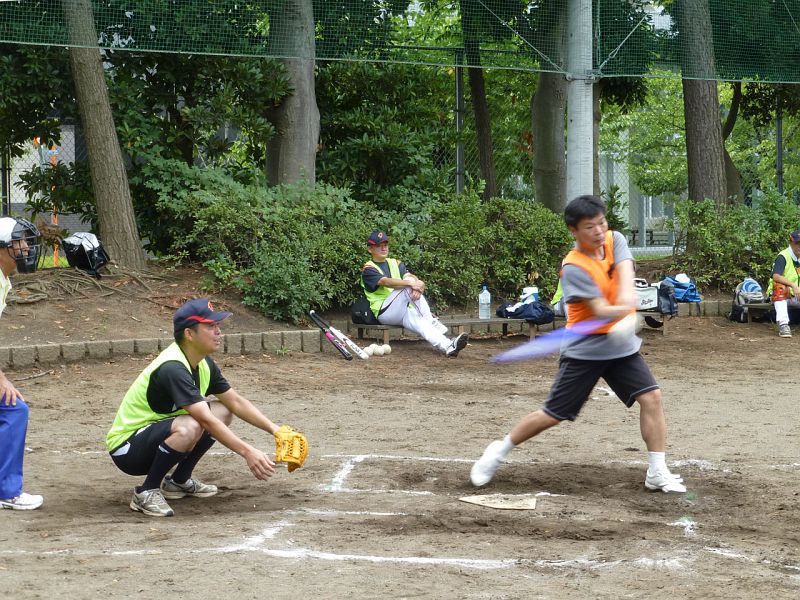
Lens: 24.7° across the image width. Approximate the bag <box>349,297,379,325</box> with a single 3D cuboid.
[{"bbox_3d":[-0.315,0.099,17.150,0.310,0.270,0.200,-2,4,-22],"label":"bag"}]

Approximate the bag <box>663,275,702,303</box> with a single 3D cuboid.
[{"bbox_3d":[2.971,-0.121,19.200,0.380,0.290,0.280,-2,4,-15],"label":"bag"}]

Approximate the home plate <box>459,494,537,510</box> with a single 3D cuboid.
[{"bbox_3d":[0.540,1.112,10.000,0.432,0.025,0.432,0,4,5],"label":"home plate"}]

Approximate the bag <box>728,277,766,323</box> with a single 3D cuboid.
[{"bbox_3d":[3.549,-0.005,18.700,0.340,0.450,0.280,-1,4,-10],"label":"bag"}]

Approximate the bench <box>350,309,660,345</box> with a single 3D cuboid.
[{"bbox_3d":[1.075,0.255,17.600,3.150,0.210,0.400,-2,4,-21],"label":"bench"}]

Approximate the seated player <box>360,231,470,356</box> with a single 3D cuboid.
[{"bbox_3d":[0.124,-0.069,16.800,0.500,1.080,0.950,-4,6,-42],"label":"seated player"}]

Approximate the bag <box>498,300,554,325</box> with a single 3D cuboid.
[{"bbox_3d":[1.203,0.115,17.500,0.530,0.240,0.270,-2,4,-22],"label":"bag"}]

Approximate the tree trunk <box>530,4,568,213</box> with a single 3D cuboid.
[{"bbox_3d":[1.797,-2.024,21.800,0.420,3.600,0.420,-1,4,0],"label":"tree trunk"}]

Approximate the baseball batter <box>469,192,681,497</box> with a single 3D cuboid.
[{"bbox_3d":[0.997,0.243,10.200,1.050,1.650,0.720,-2,4,-18],"label":"baseball batter"}]

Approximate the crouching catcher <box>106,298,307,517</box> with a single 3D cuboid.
[{"bbox_3d":[-1.044,0.585,9.850,0.920,1.090,0.600,1,4,20],"label":"crouching catcher"}]

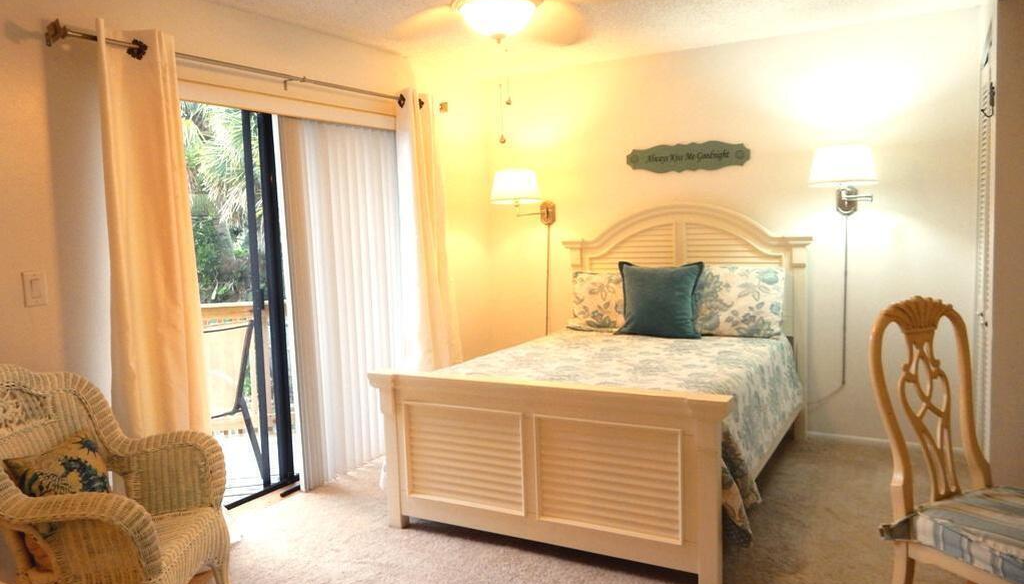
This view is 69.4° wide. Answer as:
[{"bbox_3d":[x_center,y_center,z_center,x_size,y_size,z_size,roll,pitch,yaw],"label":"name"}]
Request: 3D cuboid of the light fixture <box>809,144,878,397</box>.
[{"bbox_3d":[1.896,-0.119,4.237,0.355,1.410,0.400,1,6,29],"label":"light fixture"}]

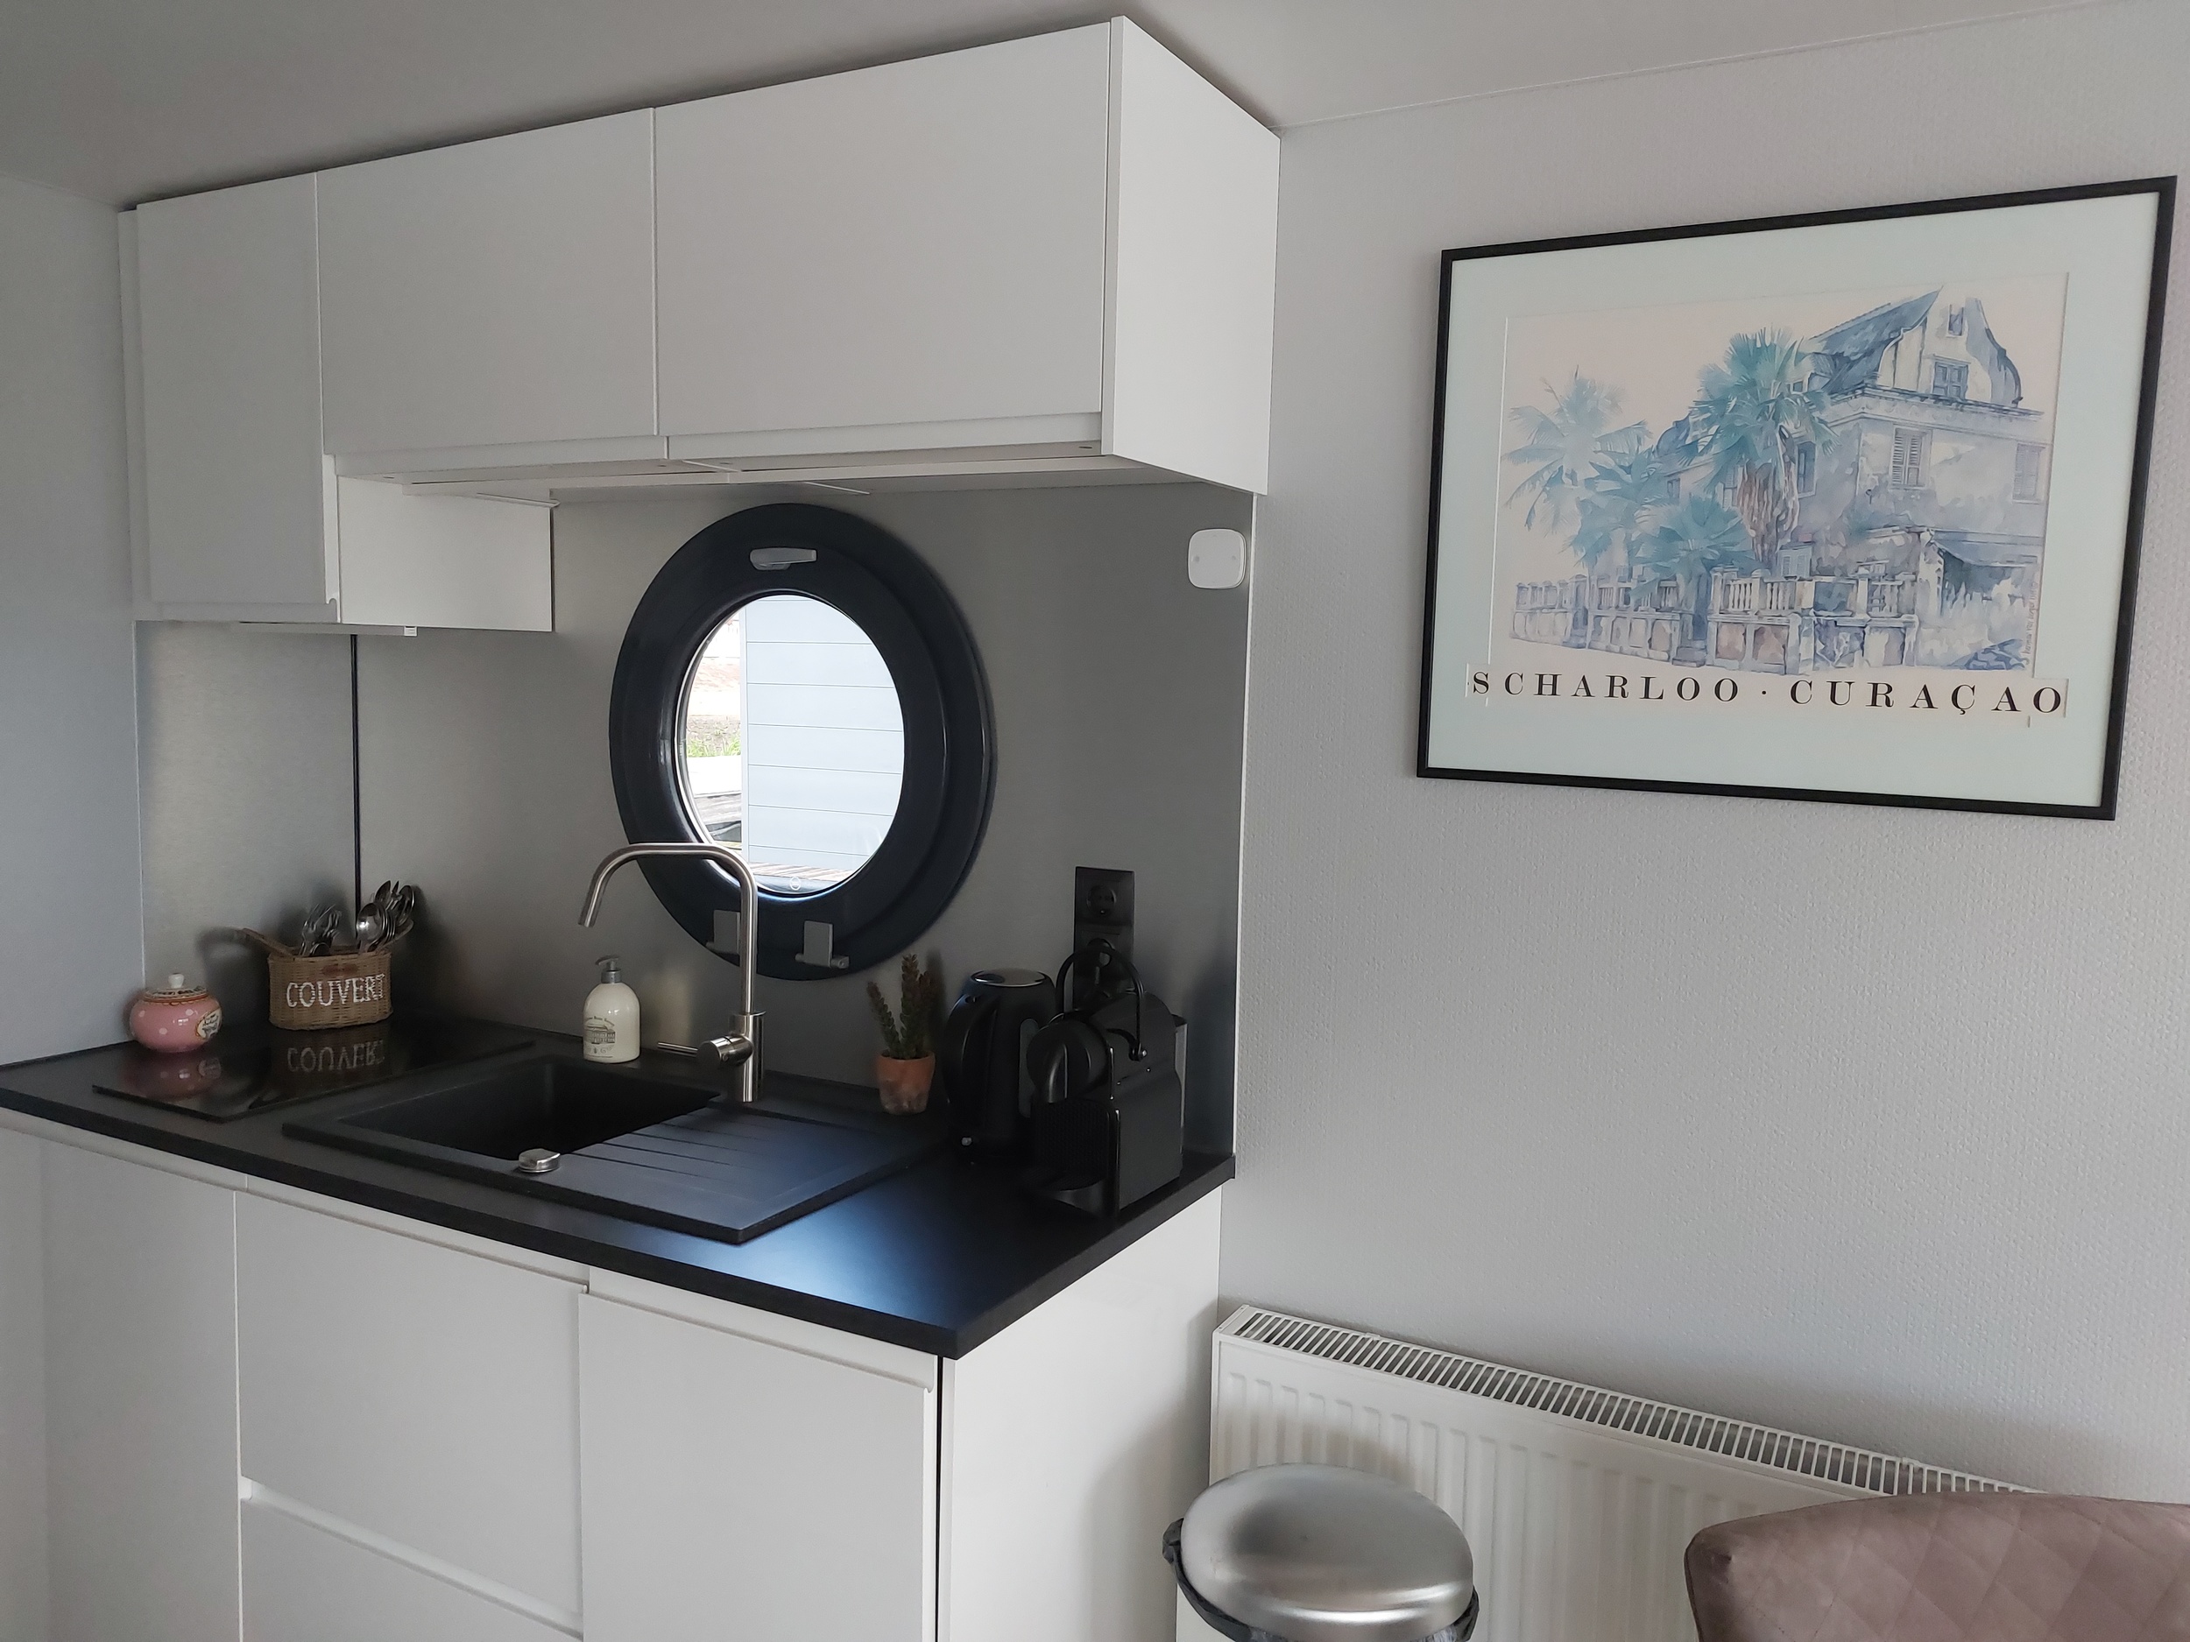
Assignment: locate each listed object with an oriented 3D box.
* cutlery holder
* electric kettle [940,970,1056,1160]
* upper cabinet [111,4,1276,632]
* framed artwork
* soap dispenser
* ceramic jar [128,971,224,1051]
[{"bbox_3d":[-1.285,0.276,2.540,0.180,0.115,0.115,-2,7,-30],"label":"cutlery holder"},{"bbox_3d":[-0.110,0.314,1.973,0.145,0.222,0.190,7,8,41],"label":"electric kettle"},{"bbox_3d":[-0.626,-0.573,2.094,1.675,0.613,0.395,4,6,27],"label":"upper cabinet"},{"bbox_3d":[0.713,-0.333,1.643,0.705,0.614,0.022,4,6,27],"label":"framed artwork"},{"bbox_3d":[-0.751,0.292,2.357,0.085,0.151,0.083,1,6,0],"label":"soap dispenser"},{"bbox_3d":[-1.426,0.293,2.359,0.122,0.110,0.122,-2,7,-30],"label":"ceramic jar"}]

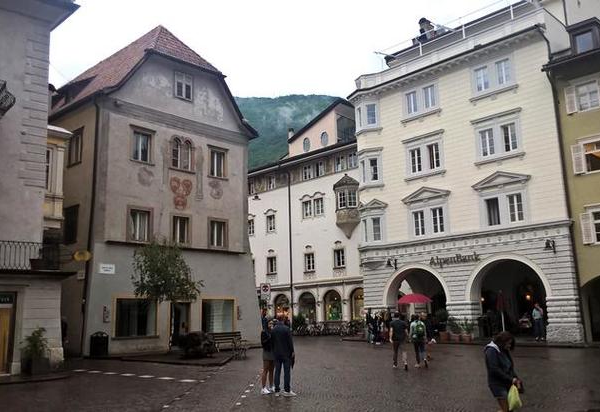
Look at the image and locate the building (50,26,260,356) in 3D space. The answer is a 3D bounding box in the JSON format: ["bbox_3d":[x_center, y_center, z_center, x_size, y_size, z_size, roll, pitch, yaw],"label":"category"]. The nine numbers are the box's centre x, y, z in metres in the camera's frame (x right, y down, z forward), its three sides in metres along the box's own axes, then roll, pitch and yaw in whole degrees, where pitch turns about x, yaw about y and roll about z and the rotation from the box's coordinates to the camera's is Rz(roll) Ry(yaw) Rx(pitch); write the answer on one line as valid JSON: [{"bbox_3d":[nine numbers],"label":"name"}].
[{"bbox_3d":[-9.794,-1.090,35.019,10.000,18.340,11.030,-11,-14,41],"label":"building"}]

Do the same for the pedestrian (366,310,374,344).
[{"bbox_3d":[3.643,6.457,31.840,0.380,1.700,0.500,8,-14,-40],"label":"pedestrian"}]

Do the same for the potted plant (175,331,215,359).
[{"bbox_3d":[-3.794,5.012,22.014,1.200,1.020,1.350,-11,-14,41],"label":"potted plant"}]

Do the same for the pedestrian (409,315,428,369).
[{"bbox_3d":[3.802,4.340,19.326,0.520,1.650,0.420,-3,-11,7],"label":"pedestrian"}]

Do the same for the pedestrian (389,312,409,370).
[{"bbox_3d":[3.135,4.233,19.039,0.550,1.750,0.480,-3,-11,7],"label":"pedestrian"}]

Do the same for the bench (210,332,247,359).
[{"bbox_3d":[-2.694,4.879,20.728,1.600,0.880,0.620,7,-14,-37],"label":"bench"}]

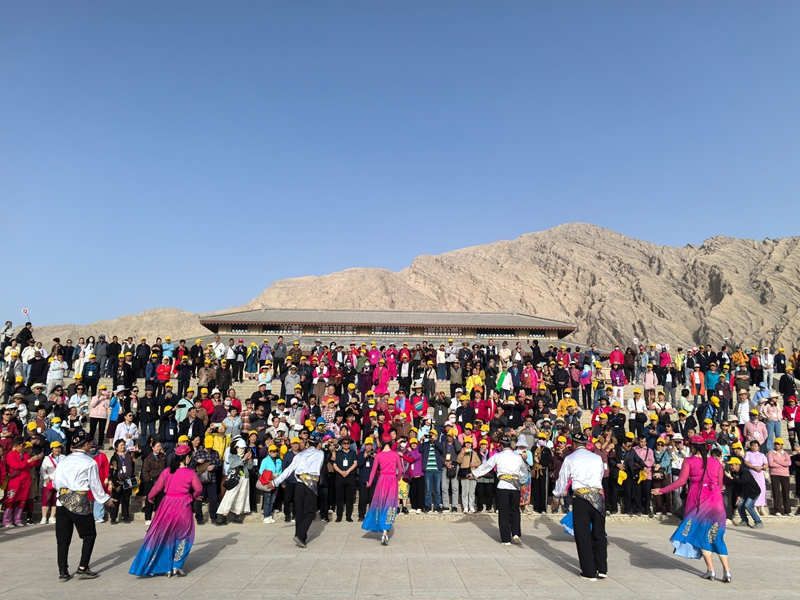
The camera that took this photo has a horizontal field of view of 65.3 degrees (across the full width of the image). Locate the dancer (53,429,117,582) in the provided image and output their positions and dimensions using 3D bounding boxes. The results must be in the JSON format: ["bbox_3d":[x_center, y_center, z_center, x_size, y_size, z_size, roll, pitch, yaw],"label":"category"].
[{"bbox_3d":[-3.793,2.477,7.670,0.620,1.720,0.500,-1,-12,5],"label":"dancer"}]

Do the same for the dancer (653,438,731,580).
[{"bbox_3d":[3.586,2.550,7.800,0.860,1.690,0.600,-2,-13,8],"label":"dancer"}]

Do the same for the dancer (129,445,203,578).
[{"bbox_3d":[-2.900,2.611,7.892,0.830,1.560,0.620,2,-13,-8],"label":"dancer"}]

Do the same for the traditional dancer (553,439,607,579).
[{"bbox_3d":[2.208,2.536,7.805,0.610,1.710,0.460,0,-12,3],"label":"traditional dancer"}]

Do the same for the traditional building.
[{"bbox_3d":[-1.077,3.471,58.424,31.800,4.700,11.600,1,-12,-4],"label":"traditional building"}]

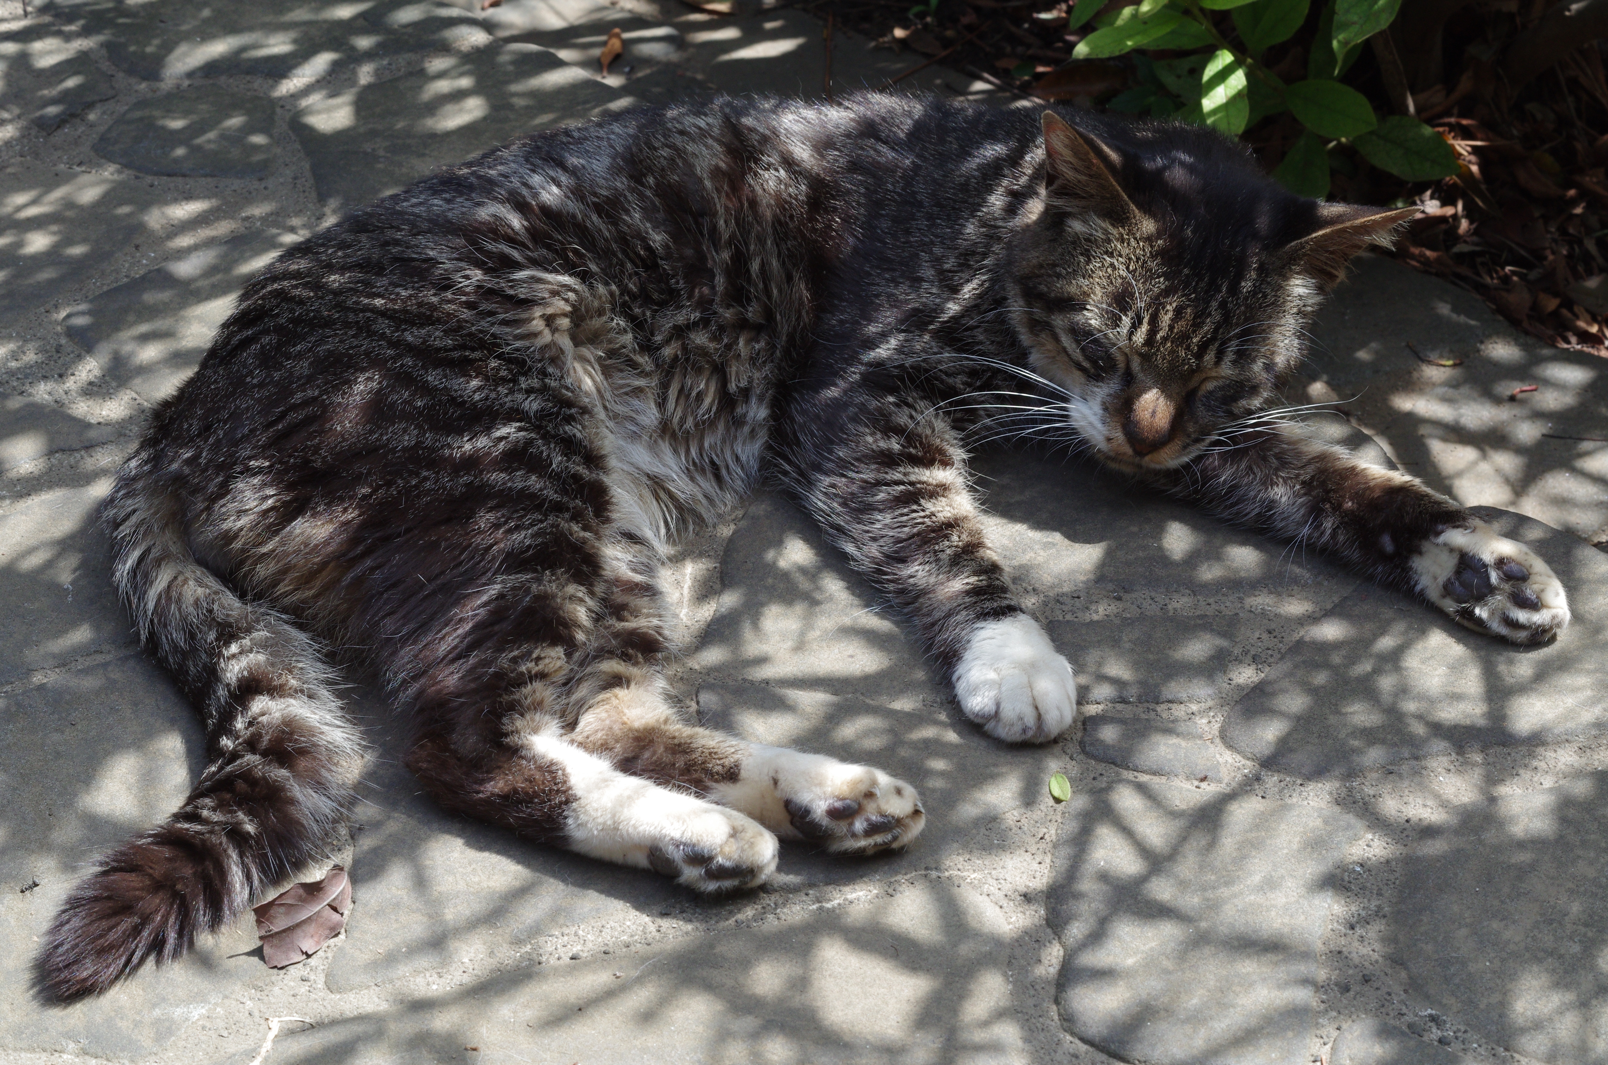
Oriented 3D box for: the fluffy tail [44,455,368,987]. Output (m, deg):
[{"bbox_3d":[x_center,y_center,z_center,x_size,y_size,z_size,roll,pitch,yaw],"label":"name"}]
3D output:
[{"bbox_3d":[-0.189,0.057,1.079,0.100,0.055,0.220,0,38,0],"label":"fluffy tail"}]

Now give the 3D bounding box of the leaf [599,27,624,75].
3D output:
[{"bbox_3d":[-0.084,-0.211,1.462,0.012,0.009,0.030,9,39,11],"label":"leaf"}]

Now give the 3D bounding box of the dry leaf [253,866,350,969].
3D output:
[{"bbox_3d":[-0.150,0.115,0.999,0.037,0.011,0.030,-32,52,-29],"label":"dry leaf"}]

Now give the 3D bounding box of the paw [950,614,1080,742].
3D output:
[{"bbox_3d":[0.067,0.047,1.056,0.038,0.031,0.045,-9,44,-9],"label":"paw"}]

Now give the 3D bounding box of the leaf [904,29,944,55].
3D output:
[{"bbox_3d":[0.053,-0.214,1.465,0.018,0.010,0.015,-10,39,-13],"label":"leaf"}]

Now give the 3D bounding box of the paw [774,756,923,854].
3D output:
[{"bbox_3d":[0.014,0.087,1.060,0.047,0.031,0.032,6,38,8],"label":"paw"}]

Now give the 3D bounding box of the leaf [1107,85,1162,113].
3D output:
[{"bbox_3d":[0.127,-0.167,1.286,0.024,0.005,0.017,-12,44,-13],"label":"leaf"}]

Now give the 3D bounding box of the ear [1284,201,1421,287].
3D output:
[{"bbox_3d":[0.195,-0.102,1.192,0.045,0.036,0.022,-22,51,12],"label":"ear"}]

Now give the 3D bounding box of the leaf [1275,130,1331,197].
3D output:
[{"bbox_3d":[0.183,-0.134,1.229,0.023,0.006,0.034,15,84,2],"label":"leaf"}]

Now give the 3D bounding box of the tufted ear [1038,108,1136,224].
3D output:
[{"bbox_3d":[0.100,-0.129,1.178,0.036,0.045,0.022,-2,34,41],"label":"tufted ear"}]

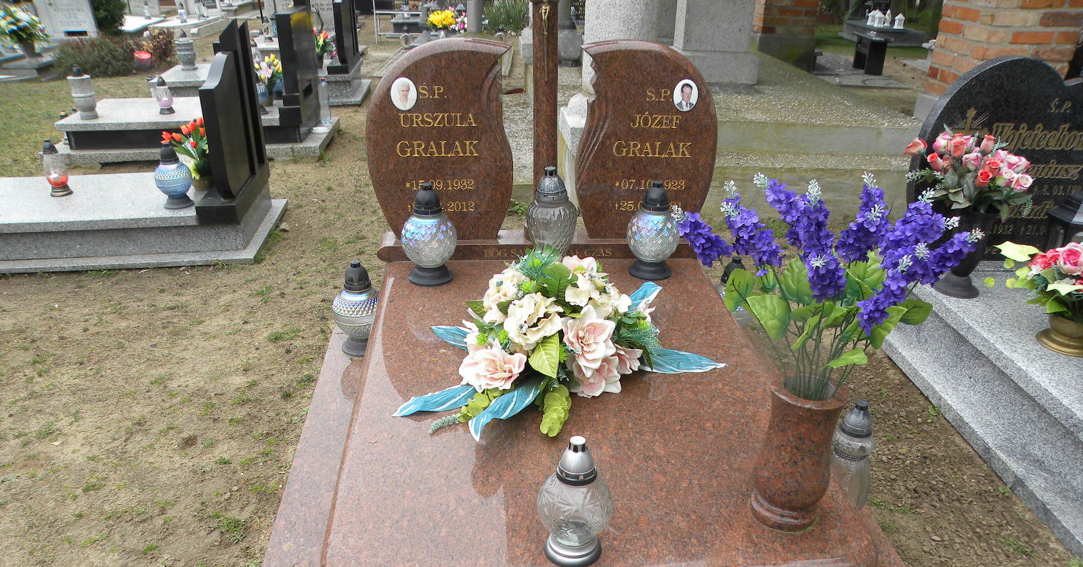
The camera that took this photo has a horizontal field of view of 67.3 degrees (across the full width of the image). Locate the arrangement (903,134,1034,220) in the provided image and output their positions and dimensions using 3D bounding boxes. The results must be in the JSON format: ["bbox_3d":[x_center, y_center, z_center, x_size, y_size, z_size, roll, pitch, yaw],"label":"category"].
[{"bbox_3d":[1.506,-0.369,2.830,0.430,0.290,0.360,-1,24,-5],"label":"arrangement"}]

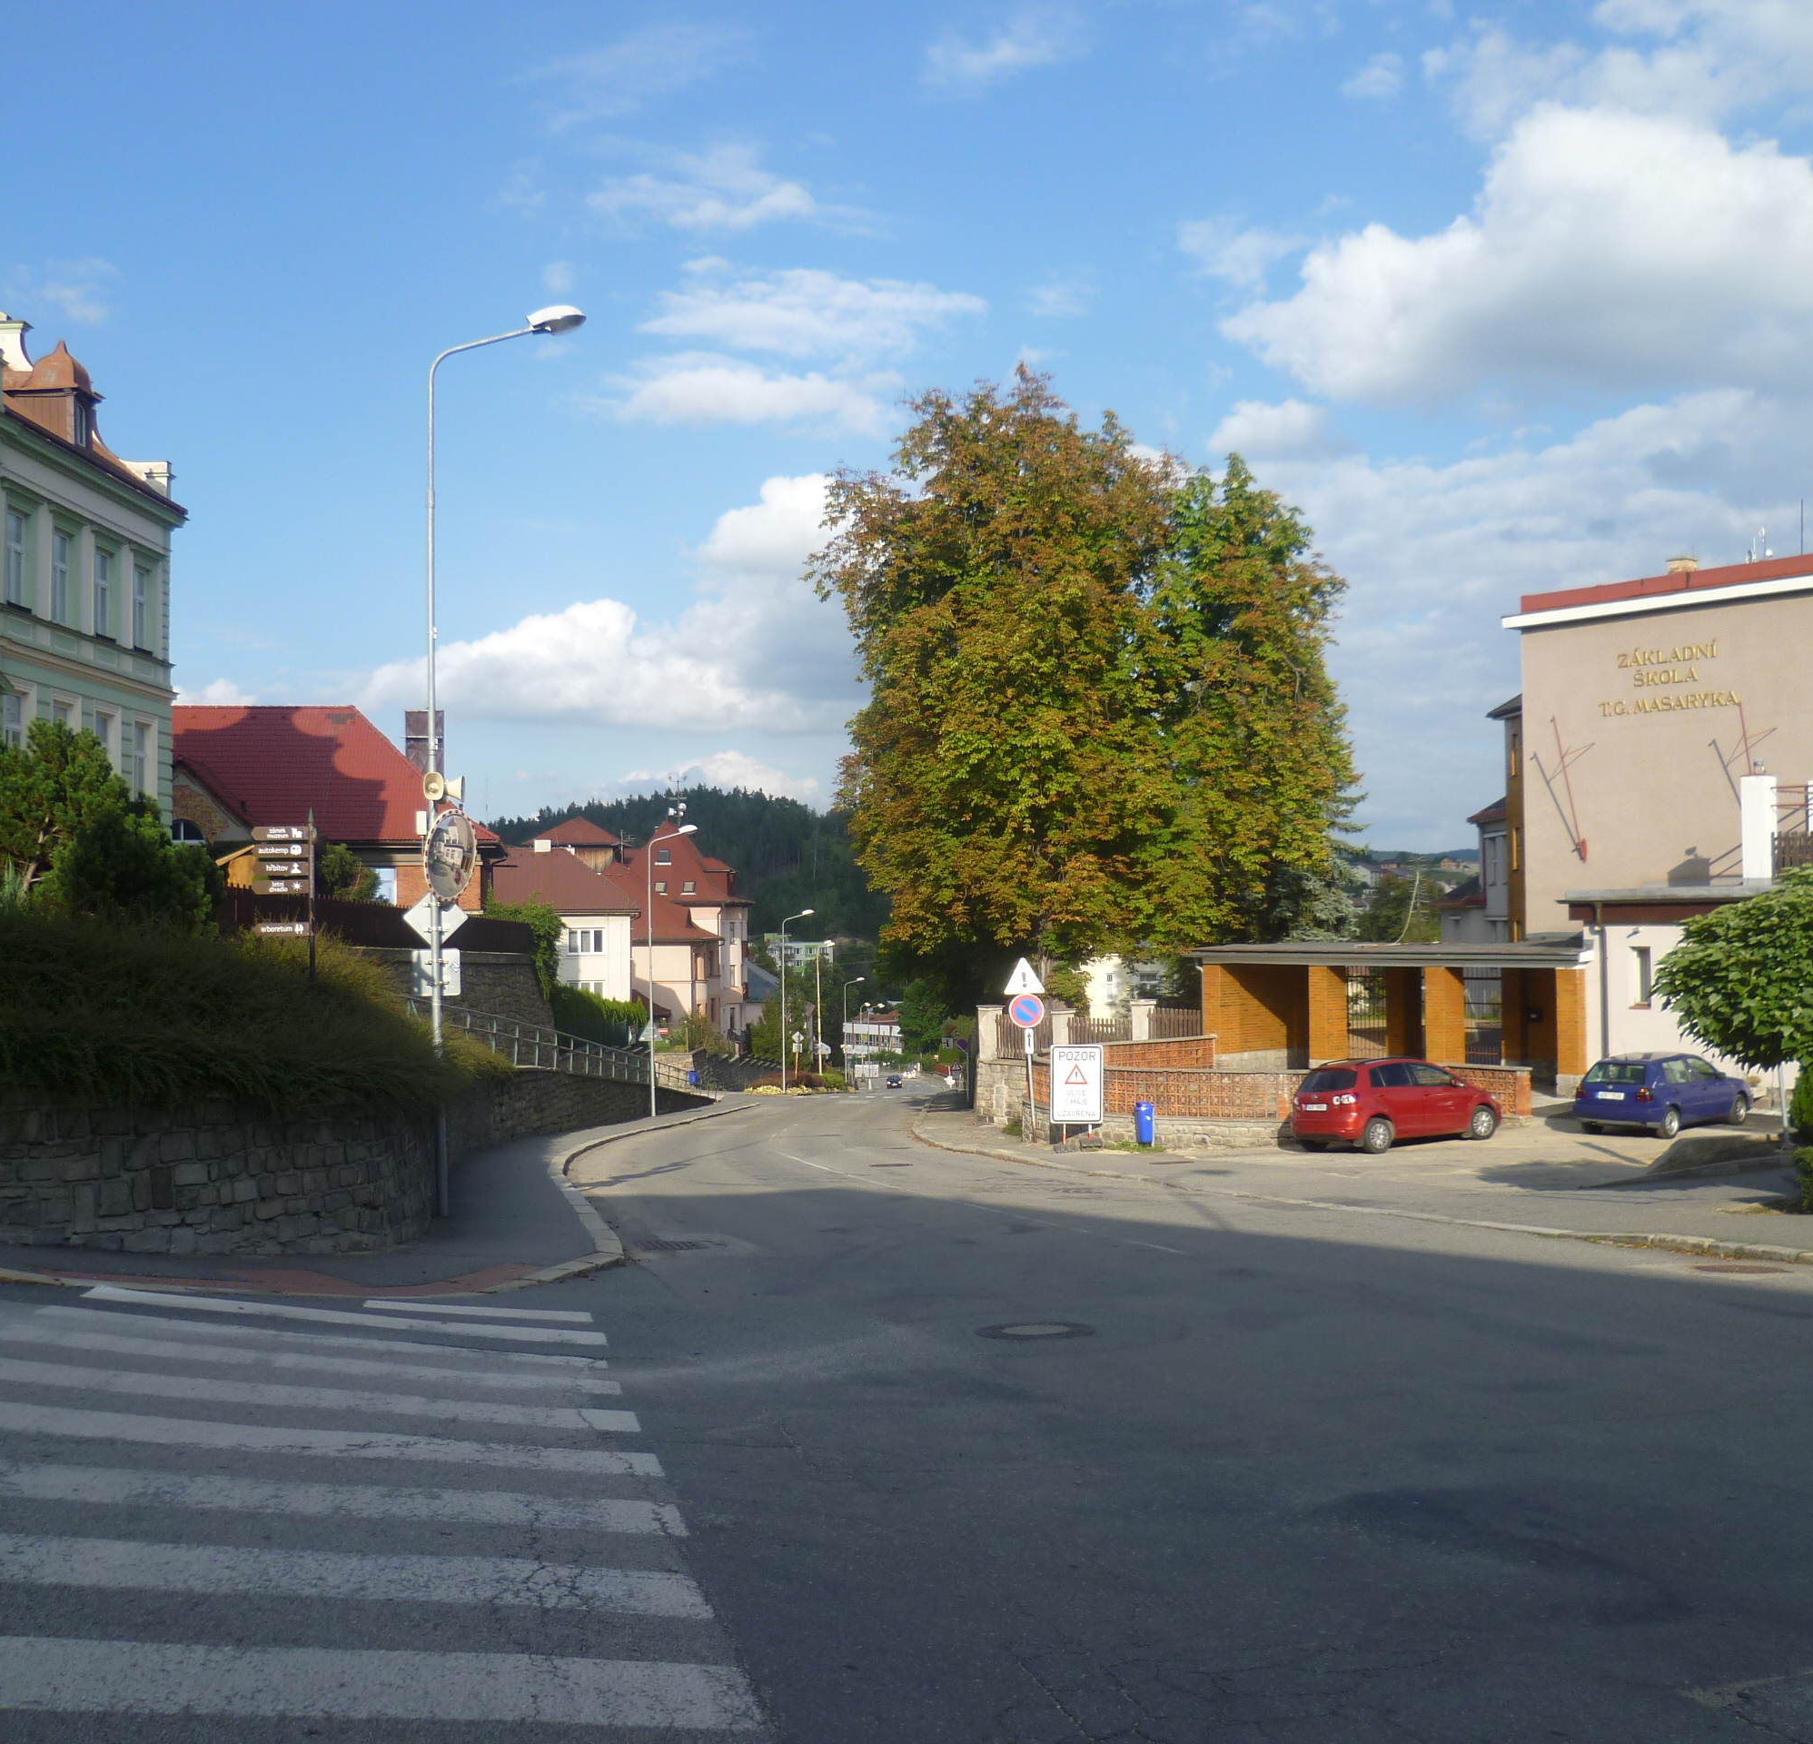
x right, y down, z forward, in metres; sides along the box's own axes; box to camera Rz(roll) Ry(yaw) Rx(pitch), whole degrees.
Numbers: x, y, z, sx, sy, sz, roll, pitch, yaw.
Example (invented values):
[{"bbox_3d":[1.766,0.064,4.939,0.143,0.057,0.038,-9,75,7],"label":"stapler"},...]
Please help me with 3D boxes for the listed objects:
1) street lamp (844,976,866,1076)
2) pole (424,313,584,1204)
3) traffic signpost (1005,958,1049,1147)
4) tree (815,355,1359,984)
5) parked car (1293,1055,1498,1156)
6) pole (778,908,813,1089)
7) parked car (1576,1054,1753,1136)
[{"bbox_3d":[-4.270,13.460,158.000,1.700,9.400,0.400,-1,-1,3],"label":"street lamp"},{"bbox_3d":[-4.100,-1.158,19.500,1.680,9.430,0.450,-1,-1,3],"label":"pole"},{"bbox_3d":[2.490,3.597,38.000,0.870,3.730,0.150,-3,-1,6],"label":"traffic signpost"},{"bbox_3d":[4.290,-4.050,46.000,13.000,16.600,11.200,-1,-1,0],"label":"tree"},{"bbox_3d":[9.190,4.270,35.000,4.200,1.580,1.770,-1,-3,-30],"label":"parked car"},{"bbox_3d":[-5.530,6.680,97.000,1.700,9.400,0.400,-1,-1,3],"label":"pole"},{"bbox_3d":[14.250,4.110,35.250,4.020,1.430,1.690,-1,-1,-39],"label":"parked car"}]

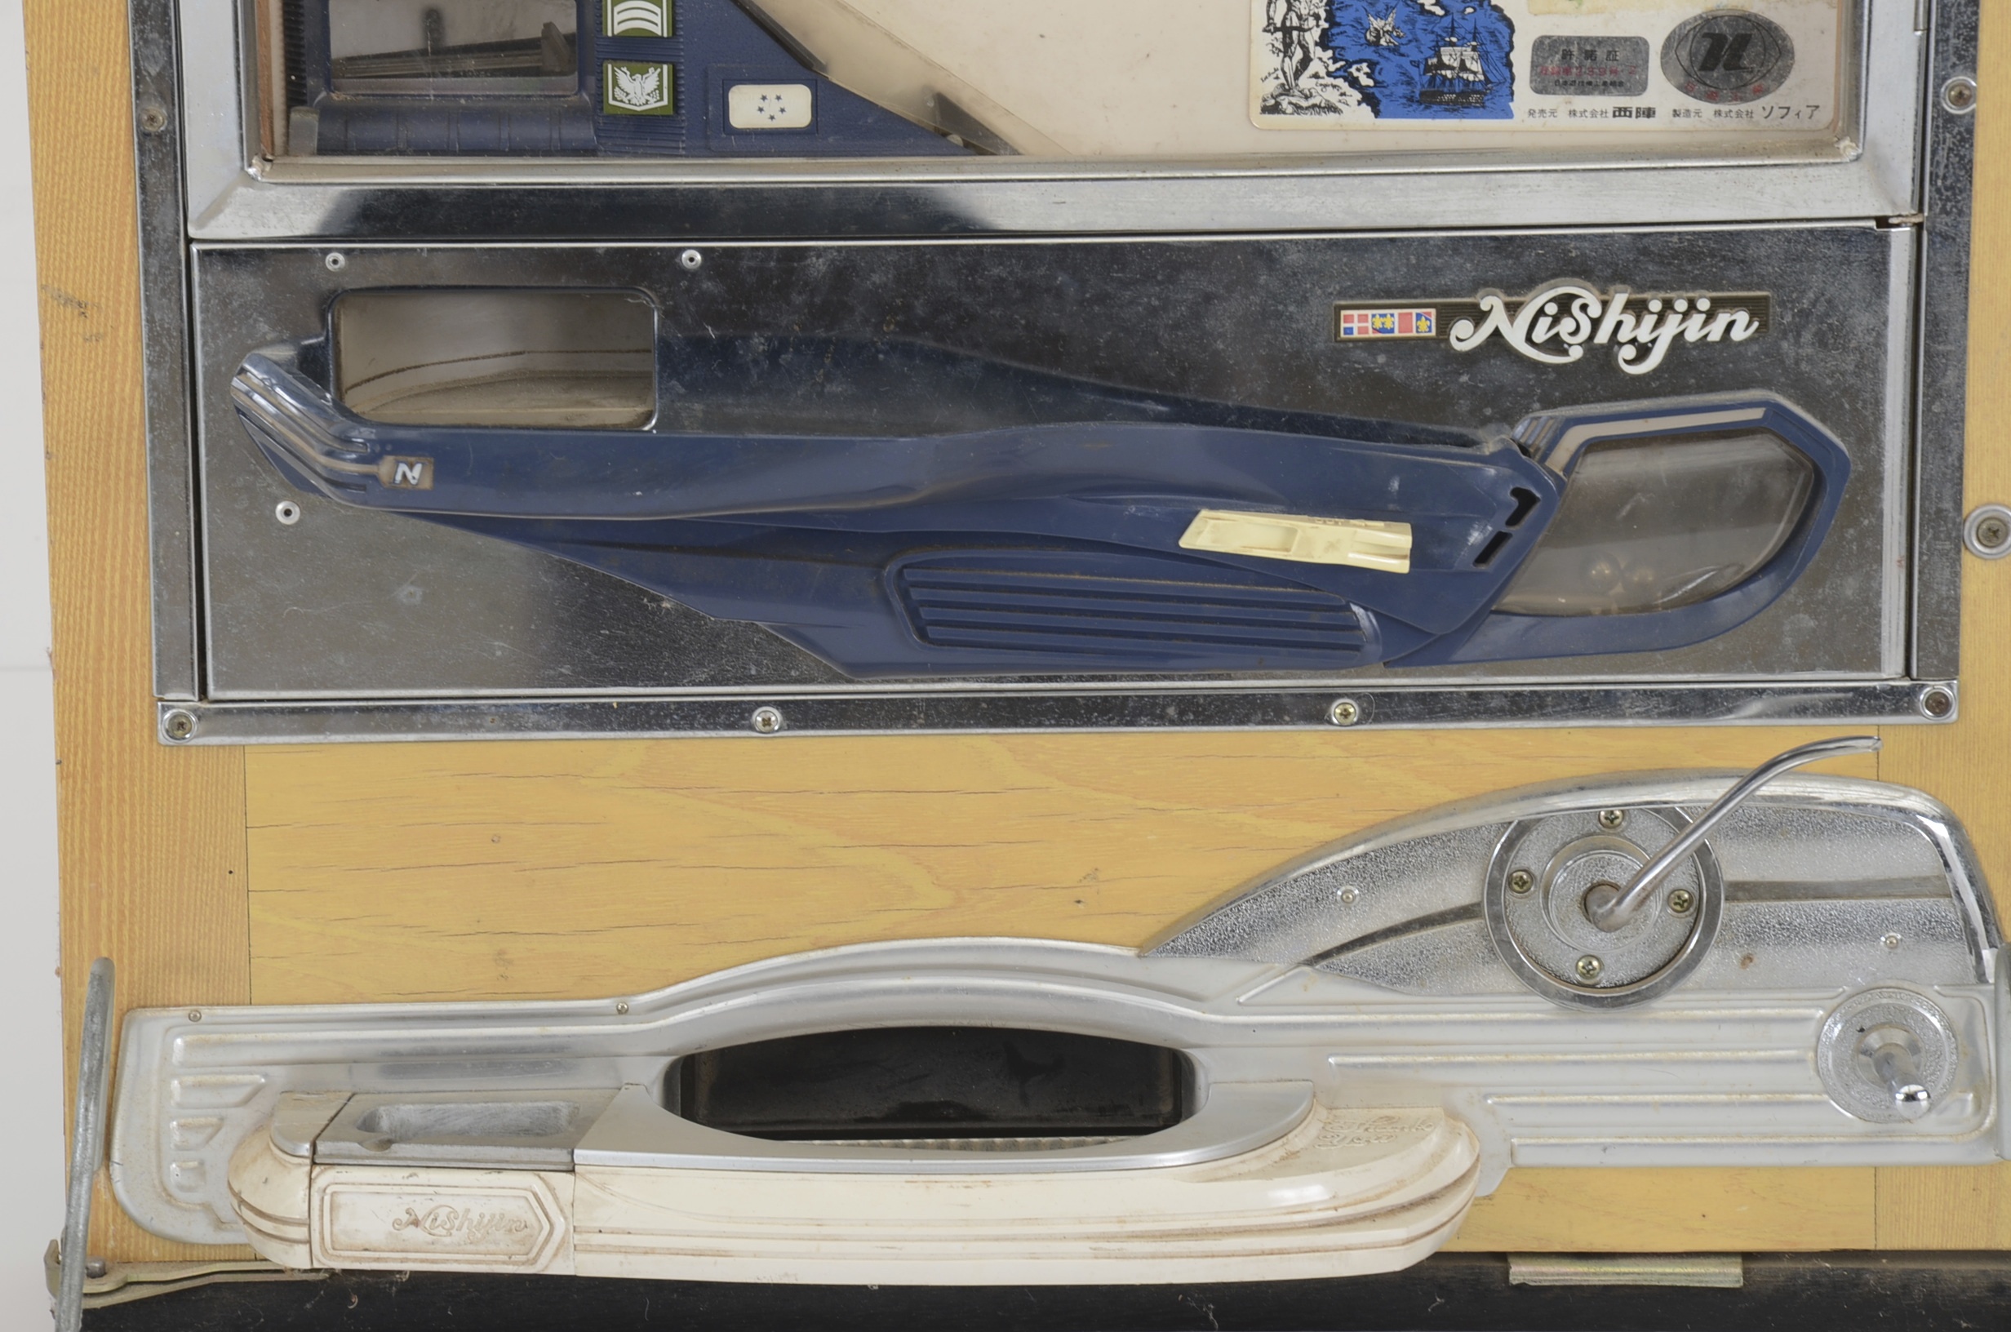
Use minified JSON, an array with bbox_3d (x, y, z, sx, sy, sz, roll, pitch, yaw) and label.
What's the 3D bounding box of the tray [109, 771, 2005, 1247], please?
[{"bbox_3d":[0.014,0.099,2.221,0.488,0.124,0.075,-1,17,-1],"label":"tray"}]

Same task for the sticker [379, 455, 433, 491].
[{"bbox_3d":[-0.149,-0.048,2.181,0.014,0.008,0.002,-1,17,-1],"label":"sticker"}]

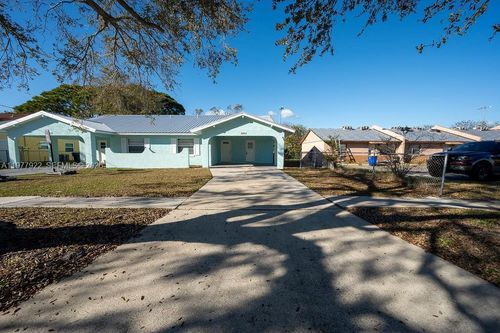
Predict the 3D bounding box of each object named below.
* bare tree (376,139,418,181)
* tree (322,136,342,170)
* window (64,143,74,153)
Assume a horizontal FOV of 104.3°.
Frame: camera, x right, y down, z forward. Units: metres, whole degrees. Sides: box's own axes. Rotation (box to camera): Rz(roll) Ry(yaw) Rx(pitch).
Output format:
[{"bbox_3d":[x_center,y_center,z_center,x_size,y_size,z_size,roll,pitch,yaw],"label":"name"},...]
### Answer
[{"bbox_3d":[7.815,-0.397,10.300,2.200,2.150,2.000,0,5,0],"label":"bare tree"},{"bbox_3d":[6.366,-1.065,15.000,1.550,2.450,1.500,0,5,0],"label":"tree"},{"bbox_3d":[-20.404,-2.128,22.000,0.120,1.060,1.050,0,5,0],"label":"window"}]

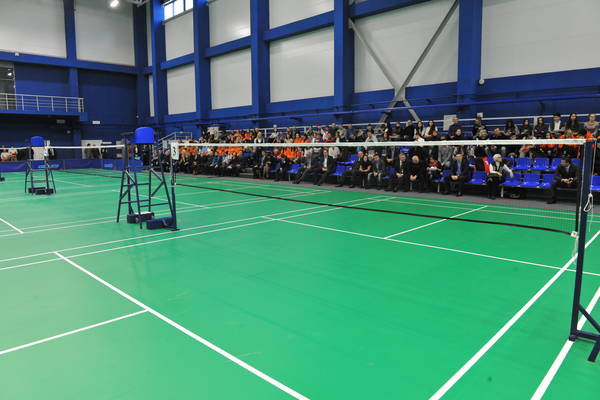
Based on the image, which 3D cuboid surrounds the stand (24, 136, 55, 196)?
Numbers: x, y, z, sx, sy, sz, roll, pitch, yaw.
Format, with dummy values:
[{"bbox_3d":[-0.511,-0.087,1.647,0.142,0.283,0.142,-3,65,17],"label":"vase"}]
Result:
[{"bbox_3d":[-9.159,-1.213,13.981,1.090,1.930,0.780,7,11,44],"label":"stand"}]

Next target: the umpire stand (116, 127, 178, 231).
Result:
[{"bbox_3d":[-3.158,-0.488,8.061,1.090,1.930,0.780,7,11,44],"label":"umpire stand"}]

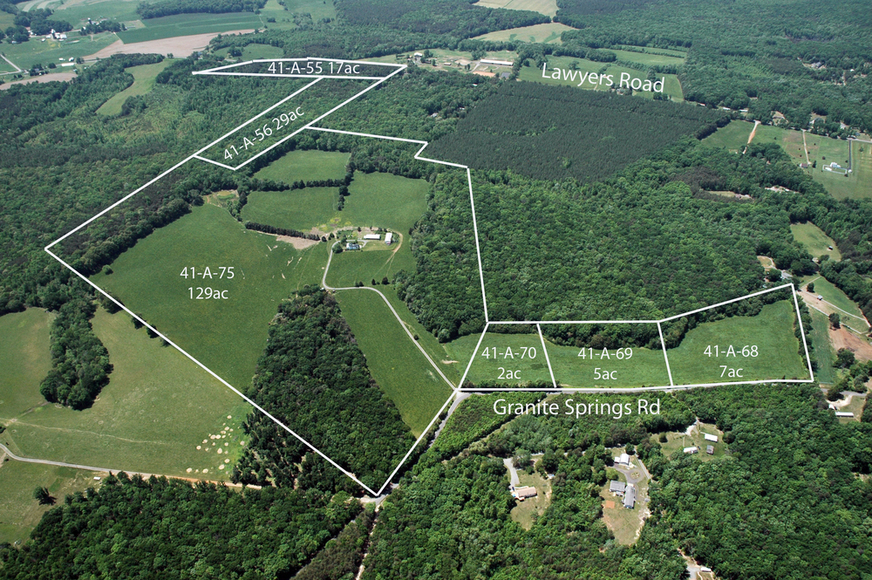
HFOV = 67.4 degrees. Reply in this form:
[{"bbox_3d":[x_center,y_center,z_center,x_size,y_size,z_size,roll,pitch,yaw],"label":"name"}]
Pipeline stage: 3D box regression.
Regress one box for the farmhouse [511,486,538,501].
[{"bbox_3d":[79.982,180.353,579.438,17.730,4.531,8.175,-7,31,-12],"label":"farmhouse"}]

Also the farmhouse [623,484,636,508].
[{"bbox_3d":[170.898,181.893,576.574,7.880,4.728,21.867,9,31,15],"label":"farmhouse"}]

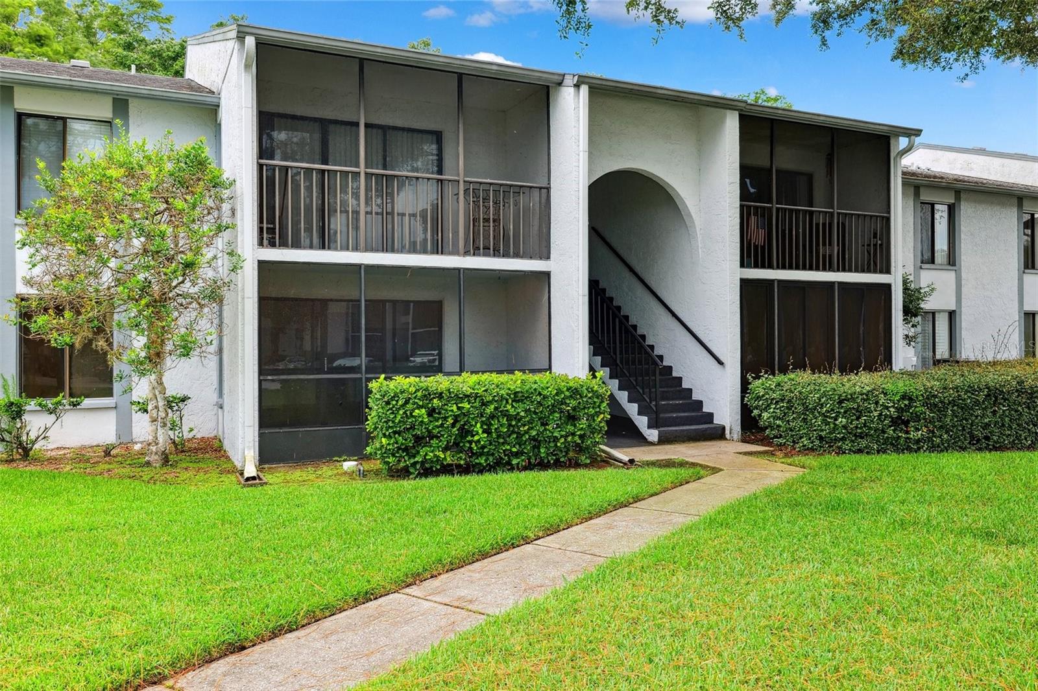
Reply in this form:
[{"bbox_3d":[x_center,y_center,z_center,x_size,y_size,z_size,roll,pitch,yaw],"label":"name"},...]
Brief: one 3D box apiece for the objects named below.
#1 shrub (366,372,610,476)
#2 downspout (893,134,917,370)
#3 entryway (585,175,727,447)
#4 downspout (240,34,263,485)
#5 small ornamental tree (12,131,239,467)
[{"bbox_3d":[-0.360,0.953,10.324,3.000,1.192,0.869,0,0,-25],"label":"shrub"},{"bbox_3d":[6.764,-1.085,14.095,0.141,5.151,0.424,0,0,-25],"label":"downspout"},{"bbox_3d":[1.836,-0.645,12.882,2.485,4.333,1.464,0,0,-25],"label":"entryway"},{"bbox_3d":[-3.147,-1.053,9.441,0.152,5.202,0.424,0,0,-25],"label":"downspout"},{"bbox_3d":[-4.769,-0.609,9.796,2.687,4.161,2.525,0,0,-25],"label":"small ornamental tree"}]

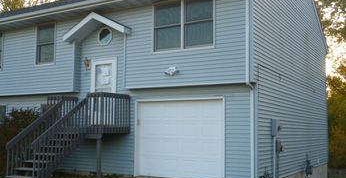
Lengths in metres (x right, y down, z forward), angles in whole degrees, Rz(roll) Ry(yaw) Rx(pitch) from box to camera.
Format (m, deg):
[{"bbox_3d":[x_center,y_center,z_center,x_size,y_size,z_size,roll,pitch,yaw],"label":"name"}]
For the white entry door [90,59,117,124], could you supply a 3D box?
[{"bbox_3d":[-2.171,0.096,12.736,1.035,2.091,0.101,-3,-7,30],"label":"white entry door"}]

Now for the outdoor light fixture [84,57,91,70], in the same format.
[{"bbox_3d":[-2.715,-0.802,13.053,0.161,0.382,0.191,-3,-7,30],"label":"outdoor light fixture"}]

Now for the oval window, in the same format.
[{"bbox_3d":[-2.128,-1.648,12.899,0.593,0.593,0.080,-3,-7,30],"label":"oval window"}]

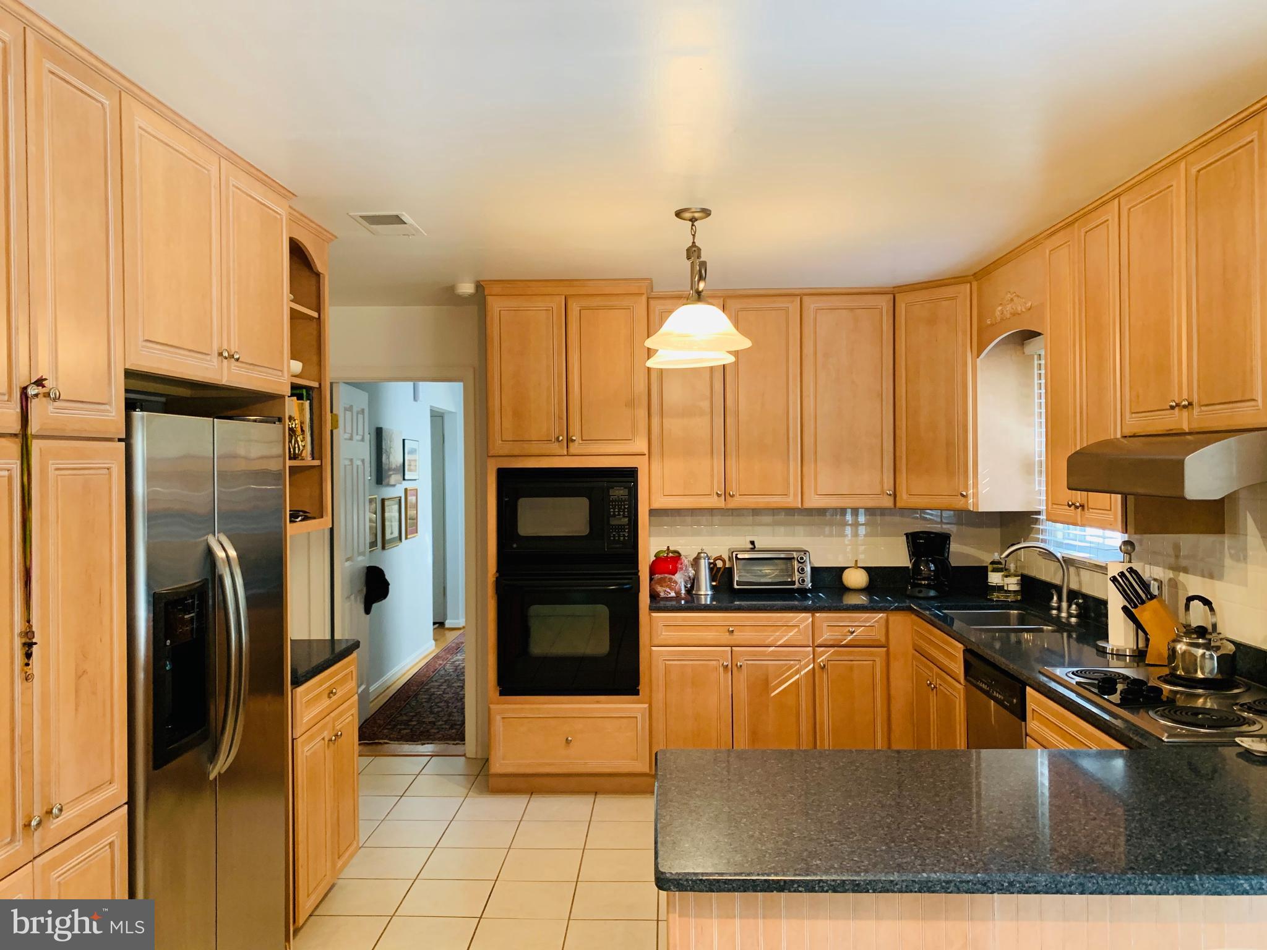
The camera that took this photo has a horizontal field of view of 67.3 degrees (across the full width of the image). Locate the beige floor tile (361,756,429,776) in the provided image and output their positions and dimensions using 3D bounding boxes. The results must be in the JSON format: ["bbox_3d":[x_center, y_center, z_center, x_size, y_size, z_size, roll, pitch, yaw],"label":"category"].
[{"bbox_3d":[-1.229,1.530,4.969,0.300,0.012,0.300,0,0,2],"label":"beige floor tile"}]

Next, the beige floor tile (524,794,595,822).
[{"bbox_3d":[-0.338,1.543,4.381,0.306,0.010,0.302,0,1,2],"label":"beige floor tile"}]

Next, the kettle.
[{"bbox_3d":[1.677,0.467,2.809,0.200,0.239,0.215,0,0,-13],"label":"kettle"}]

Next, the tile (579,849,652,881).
[{"bbox_3d":[-0.051,1.550,3.769,0.306,0.010,0.302,0,1,2],"label":"tile"}]

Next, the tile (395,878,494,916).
[{"bbox_3d":[-0.672,1.530,3.424,0.302,0.010,0.302,0,0,2],"label":"tile"}]

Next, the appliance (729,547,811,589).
[{"bbox_3d":[0.707,0.496,4.891,0.390,0.216,0.280,0,0,2],"label":"appliance"}]

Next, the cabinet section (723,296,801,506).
[{"bbox_3d":[0.655,-0.365,4.931,0.385,1.058,0.319,0,0,2],"label":"cabinet section"}]

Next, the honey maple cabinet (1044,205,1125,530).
[{"bbox_3d":[1.722,-0.355,3.310,0.330,1.080,0.650,0,1,2],"label":"honey maple cabinet"}]

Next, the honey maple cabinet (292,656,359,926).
[{"bbox_3d":[-1.358,1.083,3.308,0.600,0.837,0.620,0,0,2],"label":"honey maple cabinet"}]

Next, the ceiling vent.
[{"bbox_3d":[-0.905,-0.923,3.512,0.203,0.015,0.315,0,0,2],"label":"ceiling vent"}]

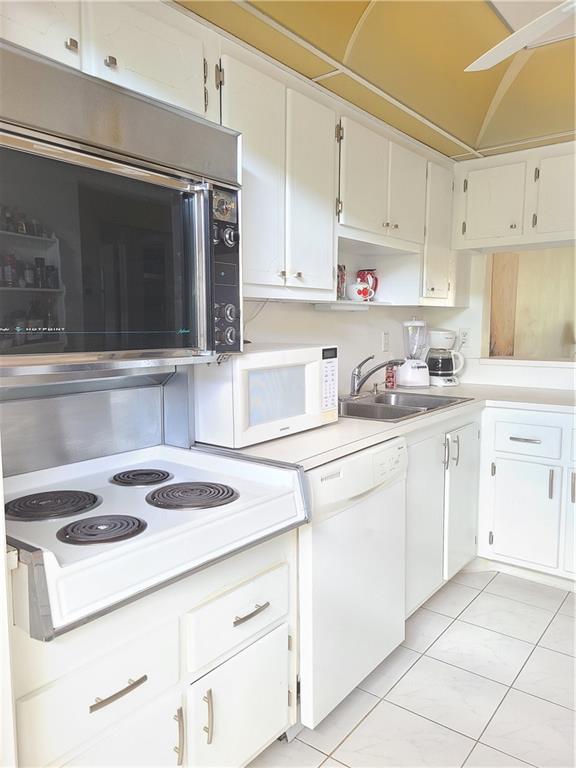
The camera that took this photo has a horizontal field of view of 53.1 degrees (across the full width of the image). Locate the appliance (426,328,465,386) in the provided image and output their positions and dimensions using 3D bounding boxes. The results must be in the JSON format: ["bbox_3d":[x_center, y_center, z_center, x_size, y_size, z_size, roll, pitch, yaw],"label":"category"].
[{"bbox_3d":[0.888,-0.157,3.455,0.190,0.330,0.230,-4,7,-33],"label":"appliance"}]

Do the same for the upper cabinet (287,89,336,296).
[{"bbox_3d":[-0.037,-0.680,2.152,0.310,0.658,0.305,5,8,37],"label":"upper cabinet"}]

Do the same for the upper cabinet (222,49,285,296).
[{"bbox_3d":[-0.225,-0.675,1.972,0.310,0.671,0.313,5,8,37],"label":"upper cabinet"}]

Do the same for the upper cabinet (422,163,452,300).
[{"bbox_3d":[0.677,-0.807,3.141,0.310,0.676,0.320,5,8,37],"label":"upper cabinet"}]

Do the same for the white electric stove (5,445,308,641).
[{"bbox_3d":[-0.382,0.309,1.400,0.532,0.156,0.773,5,8,37],"label":"white electric stove"}]

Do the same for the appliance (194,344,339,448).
[{"bbox_3d":[-0.134,0.016,2.108,0.390,0.290,0.590,5,8,37],"label":"appliance"}]

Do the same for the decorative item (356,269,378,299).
[{"bbox_3d":[0.387,-0.476,2.805,0.115,0.155,0.090,0,6,0],"label":"decorative item"}]

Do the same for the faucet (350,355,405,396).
[{"bbox_3d":[0.435,-0.034,2.792,0.290,0.210,0.070,5,8,37],"label":"faucet"}]

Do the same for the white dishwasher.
[{"bbox_3d":[0.026,0.589,2.091,0.590,0.785,0.610,5,8,37],"label":"white dishwasher"}]

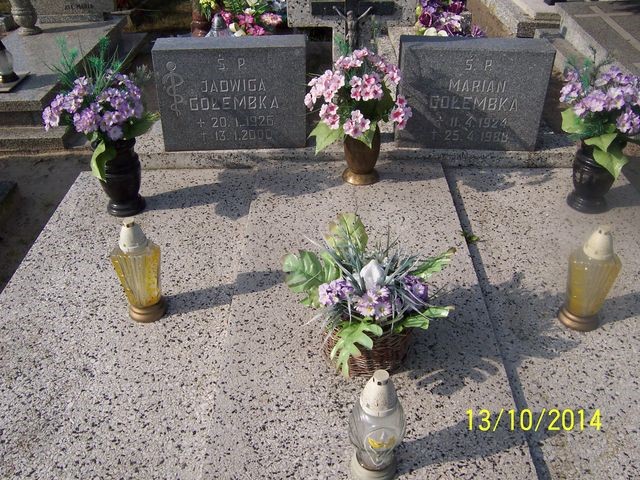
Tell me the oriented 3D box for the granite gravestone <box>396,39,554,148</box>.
[{"bbox_3d":[0.503,-0.499,2.083,0.479,0.350,0.124,1,35,3],"label":"granite gravestone"}]

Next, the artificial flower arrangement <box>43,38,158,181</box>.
[{"bbox_3d":[-0.622,-0.369,1.762,0.324,0.386,0.278,0,35,0],"label":"artificial flower arrangement"}]

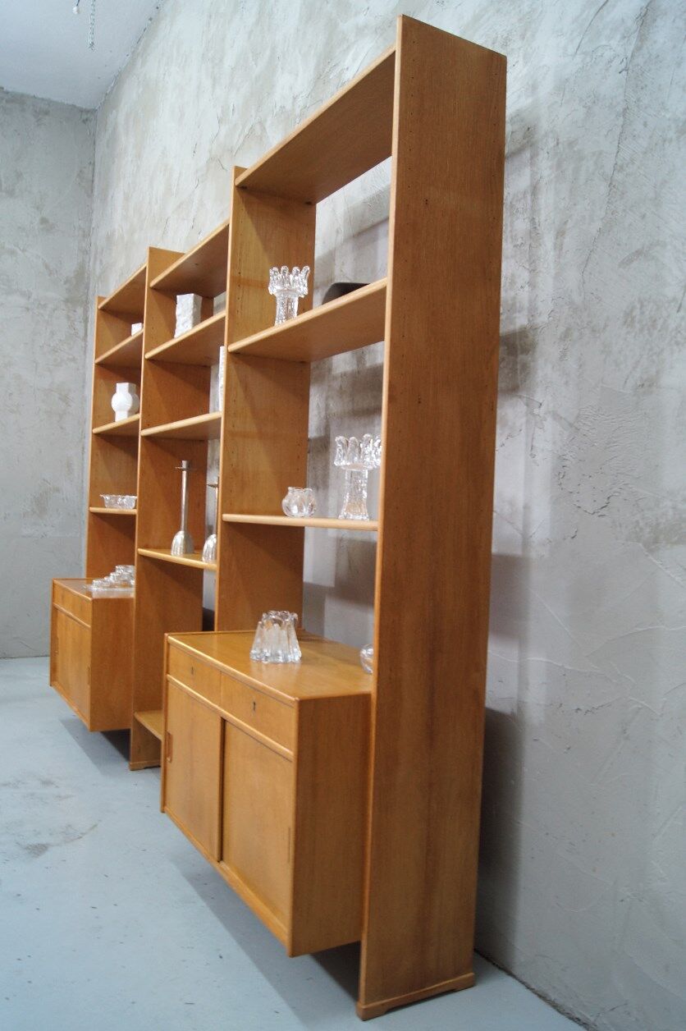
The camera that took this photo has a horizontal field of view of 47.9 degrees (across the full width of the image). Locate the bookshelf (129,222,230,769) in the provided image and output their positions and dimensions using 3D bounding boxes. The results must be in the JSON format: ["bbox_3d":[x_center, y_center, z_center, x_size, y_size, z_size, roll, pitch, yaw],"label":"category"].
[{"bbox_3d":[-0.443,-0.016,2.623,0.269,1.950,0.814,2,0,-31],"label":"bookshelf"}]

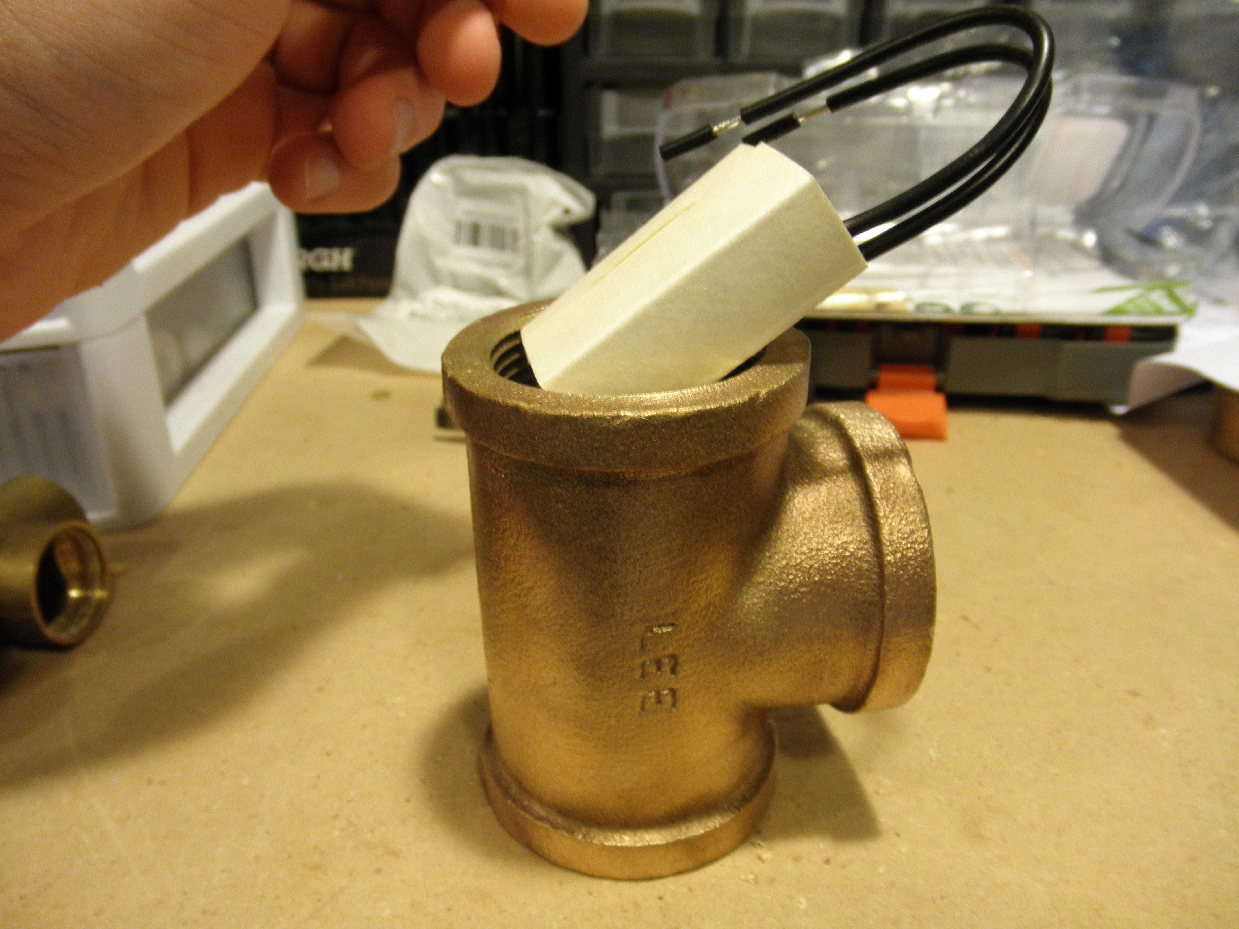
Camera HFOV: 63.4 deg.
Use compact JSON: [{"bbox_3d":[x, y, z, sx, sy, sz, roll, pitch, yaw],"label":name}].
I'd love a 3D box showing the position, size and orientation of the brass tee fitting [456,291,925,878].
[{"bbox_3d":[0.009,0.018,0.168,0.068,0.081,0.054,-5,26,-9],"label":"brass tee fitting"}]

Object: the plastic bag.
[{"bbox_3d":[-0.068,-0.085,0.401,0.124,0.064,0.107,-1,26,0],"label":"plastic bag"}]

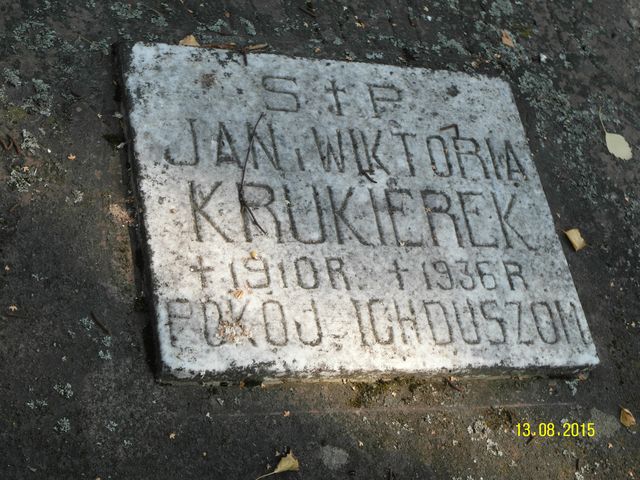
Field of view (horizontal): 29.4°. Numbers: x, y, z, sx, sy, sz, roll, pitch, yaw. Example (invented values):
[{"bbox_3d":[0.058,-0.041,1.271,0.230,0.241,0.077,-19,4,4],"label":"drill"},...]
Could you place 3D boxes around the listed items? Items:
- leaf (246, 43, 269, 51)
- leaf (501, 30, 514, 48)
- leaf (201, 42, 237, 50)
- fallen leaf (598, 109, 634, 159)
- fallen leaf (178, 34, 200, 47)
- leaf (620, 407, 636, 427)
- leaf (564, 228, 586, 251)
[{"bbox_3d":[-0.078,-0.237,1.500,0.032,0.010,0.013,-19,67,-32],"label":"leaf"},{"bbox_3d":[0.258,-0.277,1.689,0.018,0.010,0.032,-17,66,-31],"label":"leaf"},{"bbox_3d":[-0.122,-0.234,1.480,0.049,0.010,0.016,-6,61,-26],"label":"leaf"},{"bbox_3d":[0.395,-0.143,1.656,0.038,0.010,0.087,-16,65,-31],"label":"fallen leaf"},{"bbox_3d":[-0.158,-0.239,1.467,0.025,0.014,0.020,-4,60,-25],"label":"fallen leaf"},{"bbox_3d":[0.351,0.202,1.403,0.019,0.010,0.027,-10,62,-28],"label":"leaf"},{"bbox_3d":[0.320,-0.002,1.528,0.025,0.010,0.027,-31,74,-36],"label":"leaf"}]

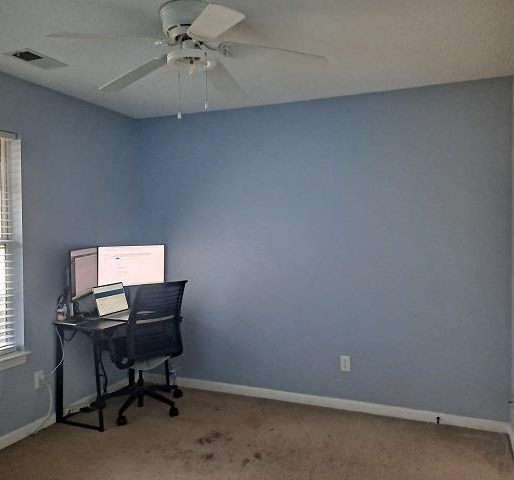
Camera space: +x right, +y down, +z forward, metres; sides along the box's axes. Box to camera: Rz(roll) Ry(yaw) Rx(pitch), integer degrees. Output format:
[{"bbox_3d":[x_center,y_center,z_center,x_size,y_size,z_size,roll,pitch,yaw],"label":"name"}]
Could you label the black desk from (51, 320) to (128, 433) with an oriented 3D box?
[{"bbox_3d":[-1.097,0.964,3.694,0.470,0.730,0.910,0,1,23],"label":"black desk"}]

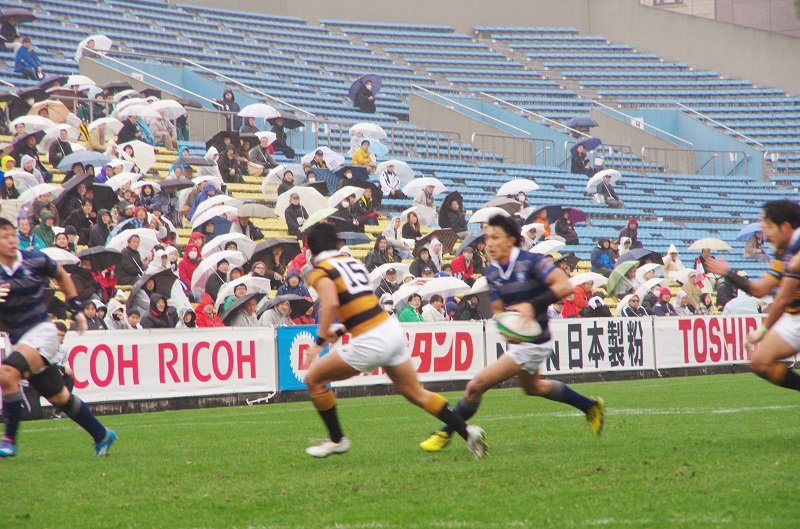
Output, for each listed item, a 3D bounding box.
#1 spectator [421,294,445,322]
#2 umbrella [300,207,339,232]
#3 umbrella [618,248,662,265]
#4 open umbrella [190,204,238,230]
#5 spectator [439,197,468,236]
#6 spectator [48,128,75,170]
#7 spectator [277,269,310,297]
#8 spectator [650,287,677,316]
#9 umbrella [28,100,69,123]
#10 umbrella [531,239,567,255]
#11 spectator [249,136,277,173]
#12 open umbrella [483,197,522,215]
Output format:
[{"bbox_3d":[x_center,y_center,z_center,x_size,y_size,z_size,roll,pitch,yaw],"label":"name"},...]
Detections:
[{"bbox_3d":[0.539,1.061,72.000,0.700,1.150,0.520,-1,0,35],"label":"spectator"},{"bbox_3d":[-1.534,-0.766,90.992,0.950,0.780,0.950,-34,-3,26],"label":"umbrella"},{"bbox_3d":[5.288,0.019,95.444,1.030,0.780,1.030,-24,-9,20],"label":"umbrella"},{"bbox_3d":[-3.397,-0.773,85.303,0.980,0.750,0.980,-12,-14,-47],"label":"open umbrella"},{"bbox_3d":[1.268,-0.790,95.883,0.550,1.250,0.750,-1,-1,-42],"label":"spectator"},{"bbox_3d":[-7.010,-2.171,93.000,0.560,1.240,0.800,-1,-1,-35],"label":"spectator"},{"bbox_3d":[-1.649,0.706,72.328,0.550,1.270,0.750,-1,0,-22],"label":"spectator"},{"bbox_3d":[4.844,1.007,82.000,0.560,1.150,0.700,0,0,-41],"label":"spectator"},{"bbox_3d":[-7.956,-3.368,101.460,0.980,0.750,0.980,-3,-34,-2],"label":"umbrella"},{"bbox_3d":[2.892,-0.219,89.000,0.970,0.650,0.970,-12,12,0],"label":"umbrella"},{"bbox_3d":[-3.071,-2.300,103.000,0.560,1.240,0.800,-1,-1,-40],"label":"spectator"},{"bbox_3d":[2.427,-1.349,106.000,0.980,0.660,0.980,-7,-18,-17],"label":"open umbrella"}]

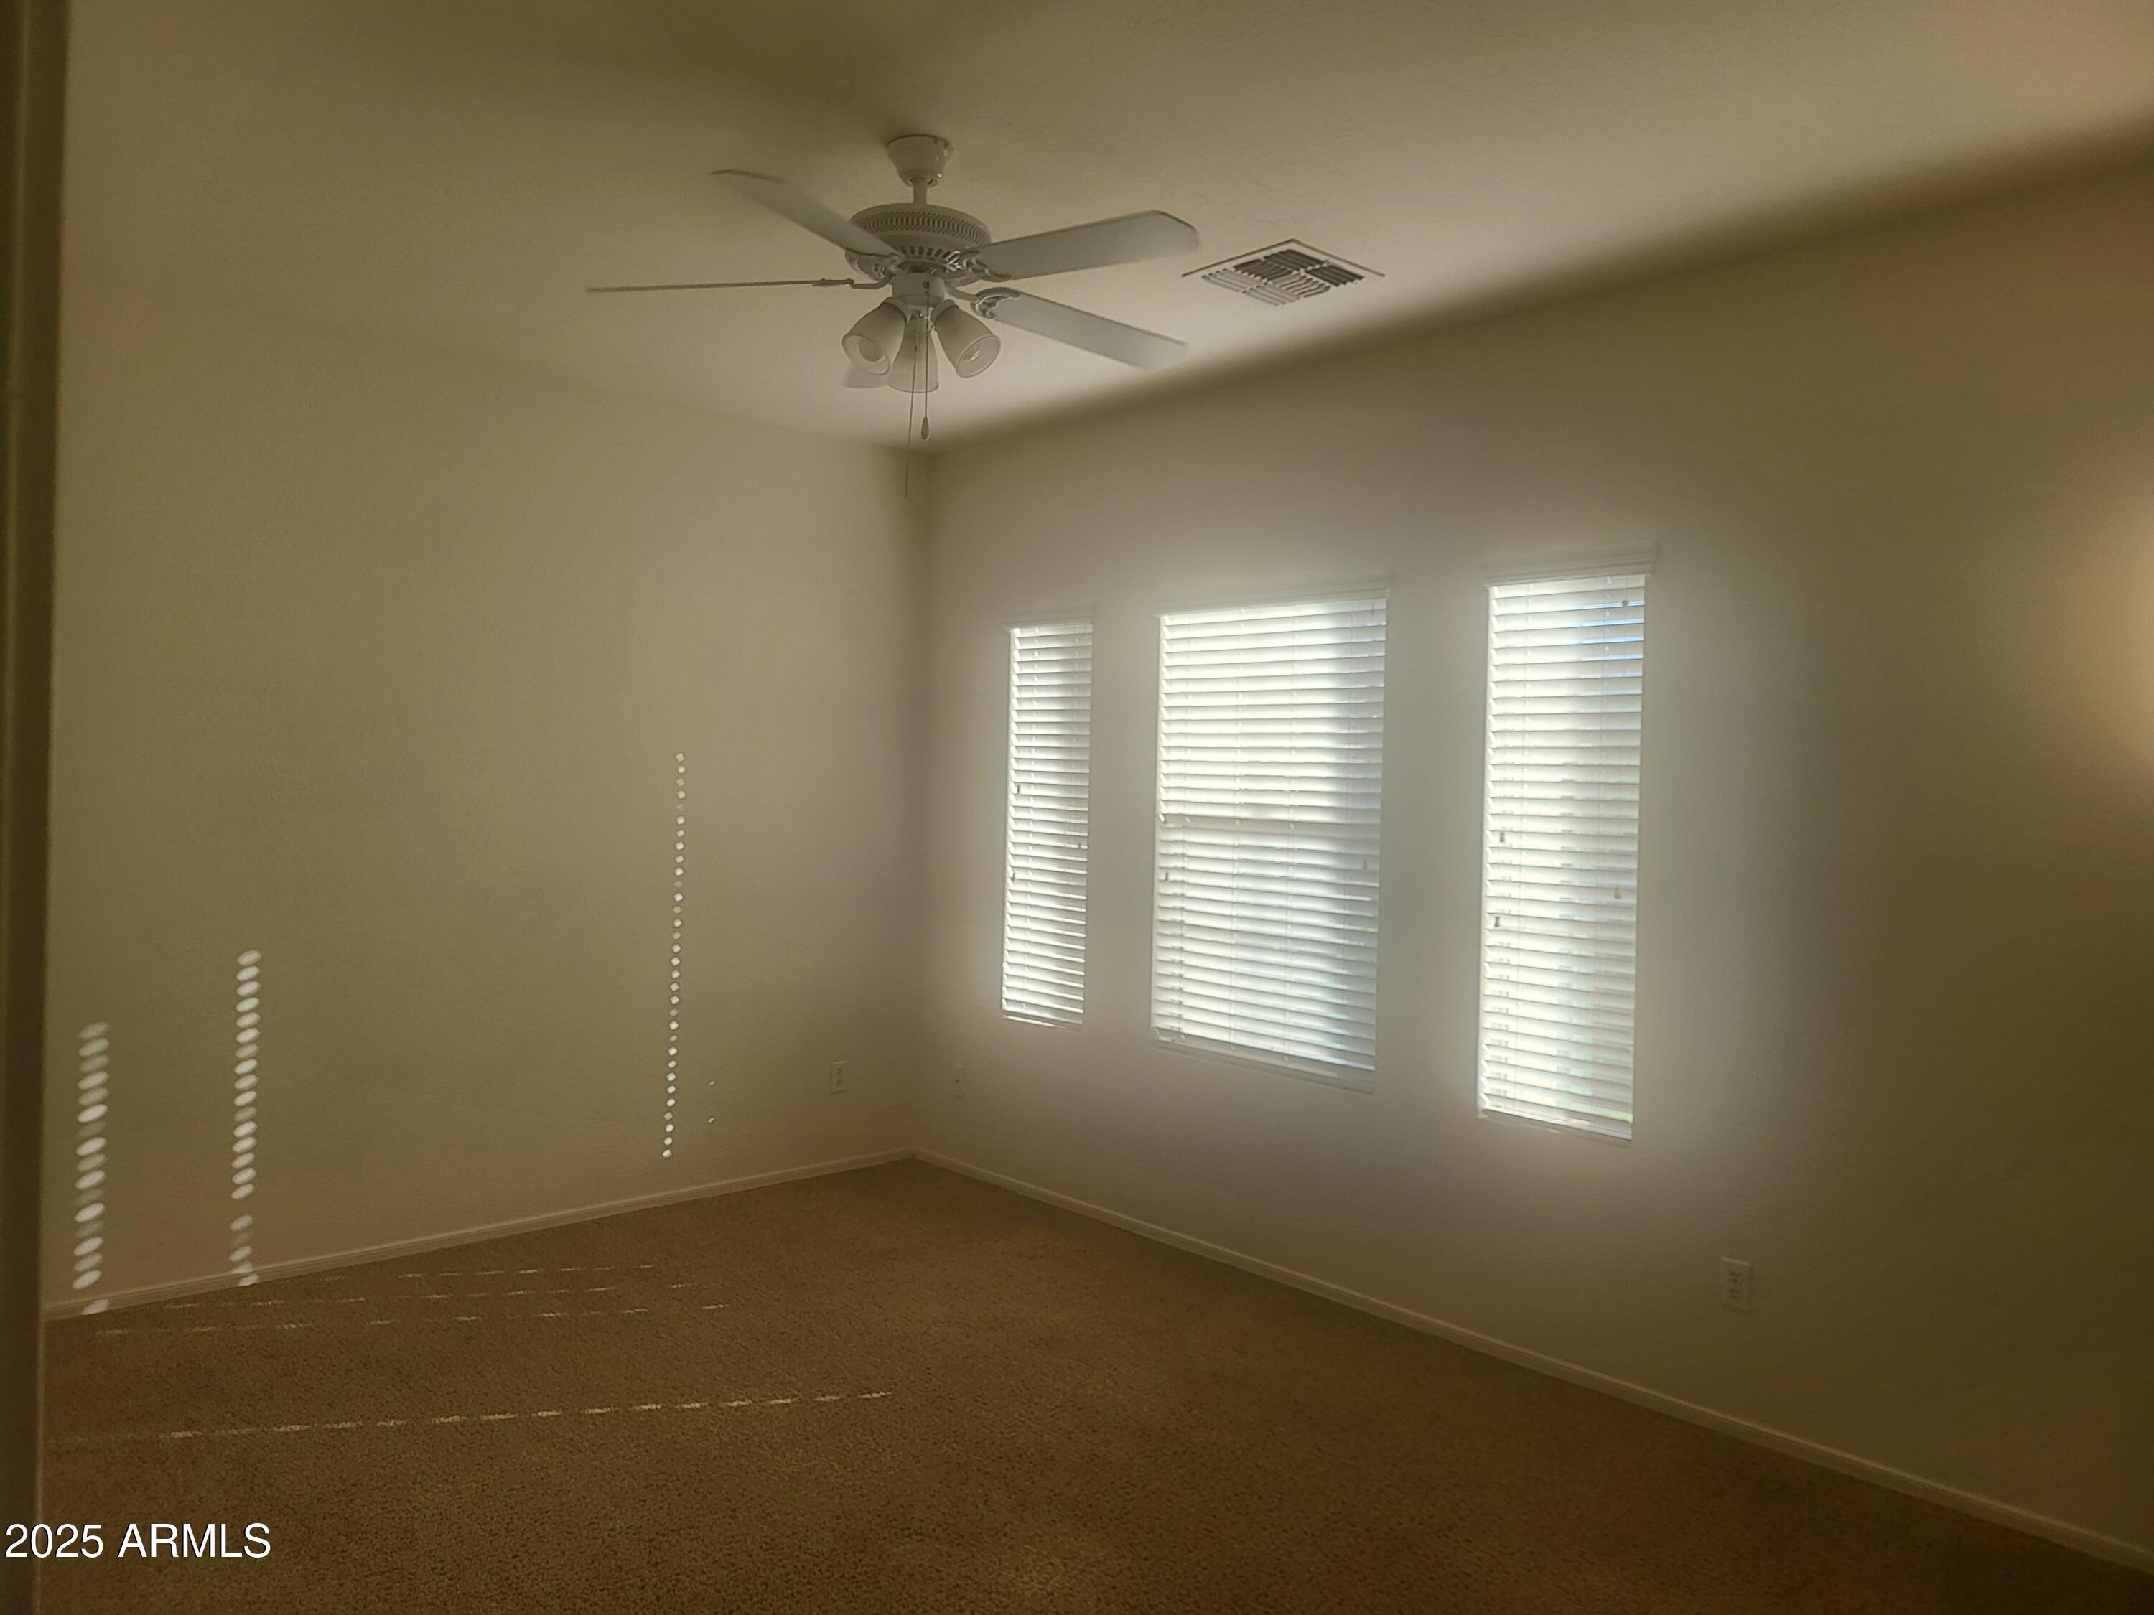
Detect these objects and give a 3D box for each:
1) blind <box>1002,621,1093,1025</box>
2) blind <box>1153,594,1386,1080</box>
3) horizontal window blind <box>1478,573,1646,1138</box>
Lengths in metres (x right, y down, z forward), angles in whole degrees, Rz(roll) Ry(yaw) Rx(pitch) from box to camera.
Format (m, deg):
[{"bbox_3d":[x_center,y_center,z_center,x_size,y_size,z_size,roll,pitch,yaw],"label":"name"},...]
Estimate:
[{"bbox_3d":[-0.086,0.057,5.296,0.060,1.389,0.436,0,1,-42],"label":"blind"},{"bbox_3d":[0.584,0.077,4.565,0.080,1.376,0.890,0,1,-42],"label":"blind"},{"bbox_3d":[1.249,0.120,3.824,0.060,1.398,0.432,0,1,-42],"label":"horizontal window blind"}]

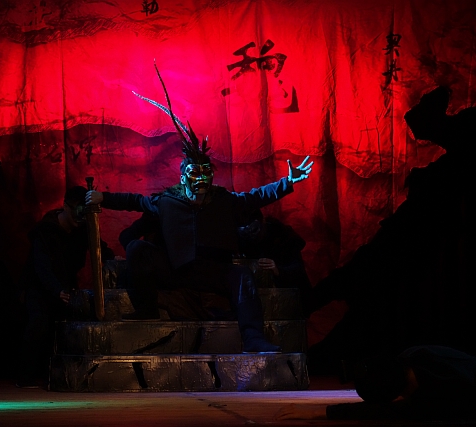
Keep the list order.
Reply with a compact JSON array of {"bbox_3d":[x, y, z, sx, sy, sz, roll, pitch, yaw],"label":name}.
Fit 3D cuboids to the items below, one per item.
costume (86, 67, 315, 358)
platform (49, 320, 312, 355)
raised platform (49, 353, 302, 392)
[{"bbox_3d":[-0.288,-0.066,8.562,1.469,1.967,0.850,0,-5,-5],"label":"costume"},{"bbox_3d":[-0.400,0.832,8.609,1.610,0.214,0.800,0,-5,-5],"label":"platform"},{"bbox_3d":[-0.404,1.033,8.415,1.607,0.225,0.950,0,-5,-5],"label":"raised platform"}]

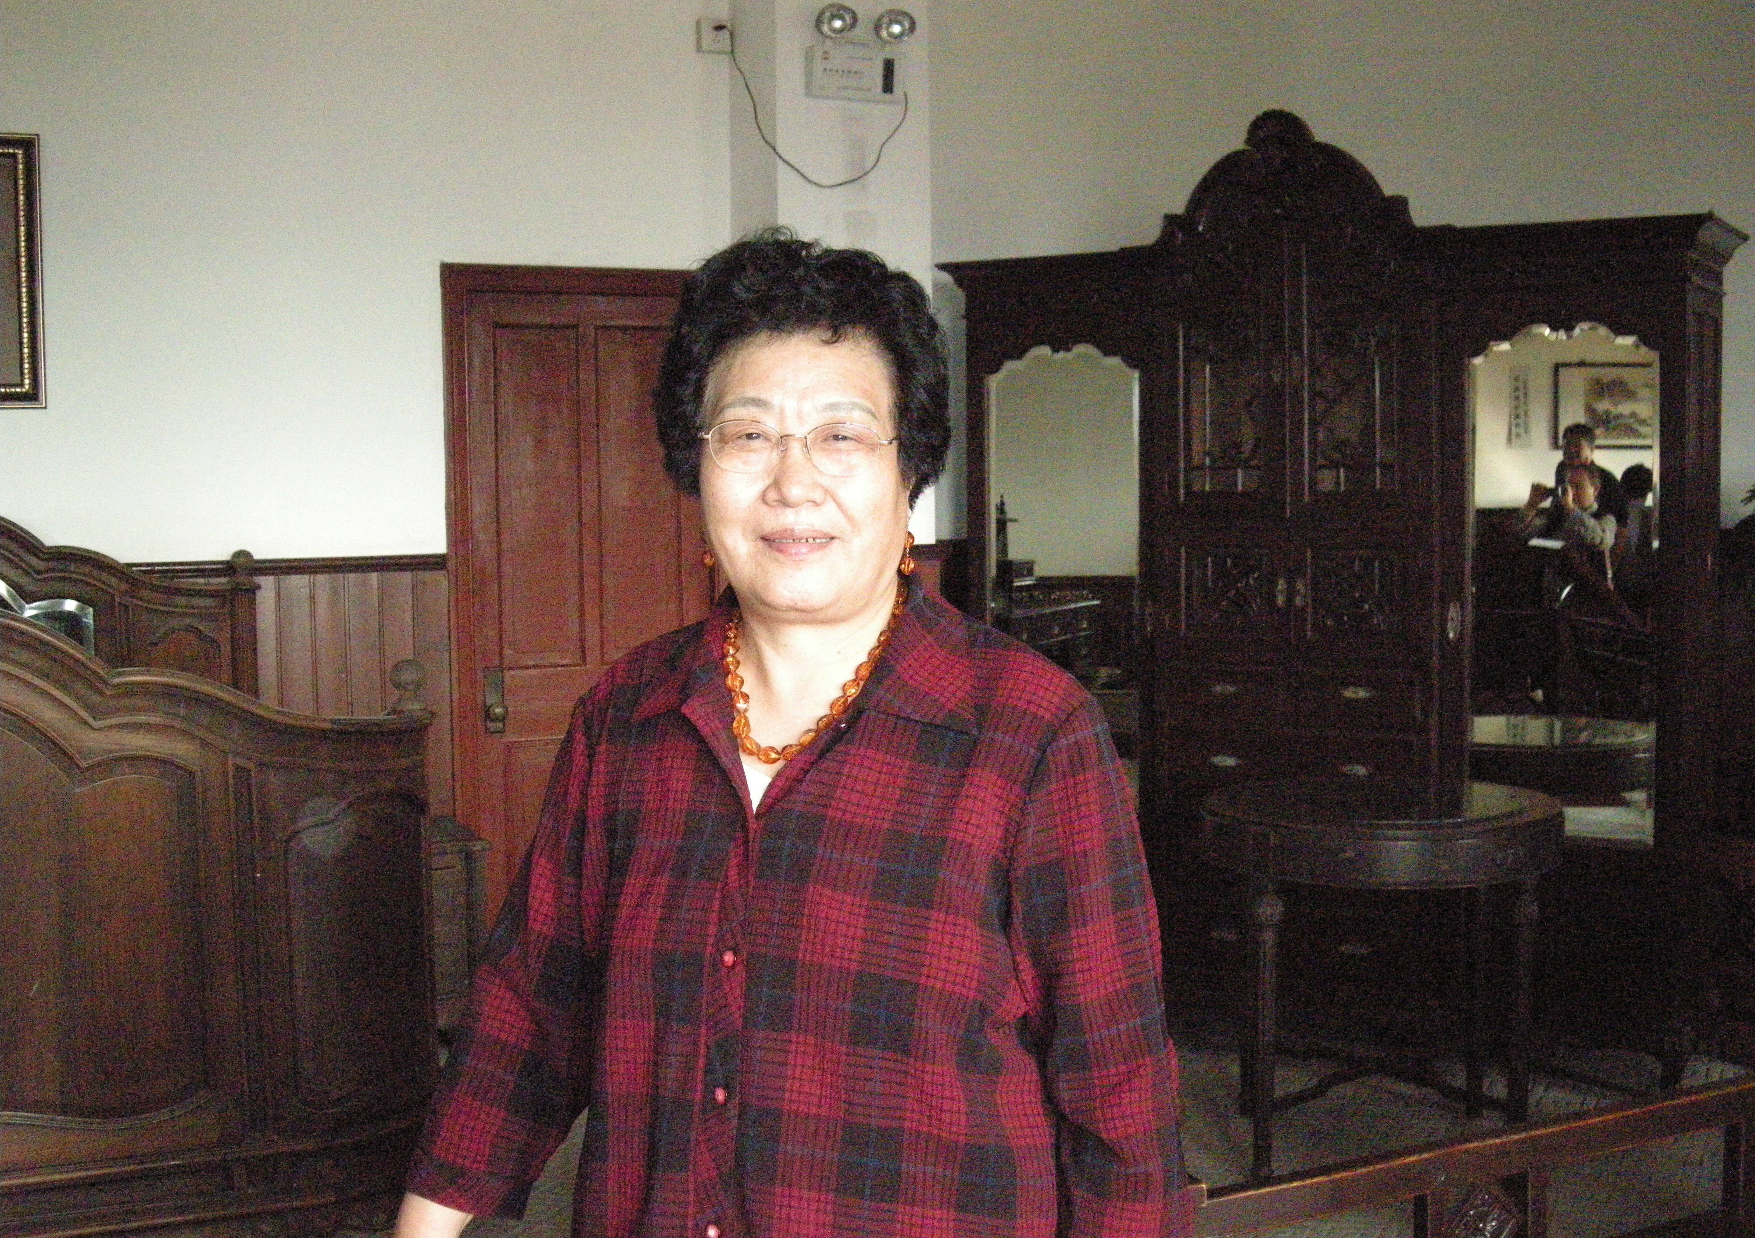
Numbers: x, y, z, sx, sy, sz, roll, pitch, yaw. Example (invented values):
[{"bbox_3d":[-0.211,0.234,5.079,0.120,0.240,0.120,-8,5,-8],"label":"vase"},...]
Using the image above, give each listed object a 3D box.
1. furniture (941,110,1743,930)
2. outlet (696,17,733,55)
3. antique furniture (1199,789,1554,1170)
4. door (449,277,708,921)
[{"bbox_3d":[1.152,-0.083,4.839,1.952,2.360,0.580,2,5,31],"label":"furniture"},{"bbox_3d":[-0.436,-1.565,5.037,0.088,0.088,0.038,-2,4,-23],"label":"outlet"},{"bbox_3d":[1.066,0.766,3.989,0.785,0.765,0.610,-1,4,4],"label":"antique furniture"},{"bbox_3d":[-0.754,0.086,5.034,0.776,2.047,0.100,-2,4,-23],"label":"door"}]

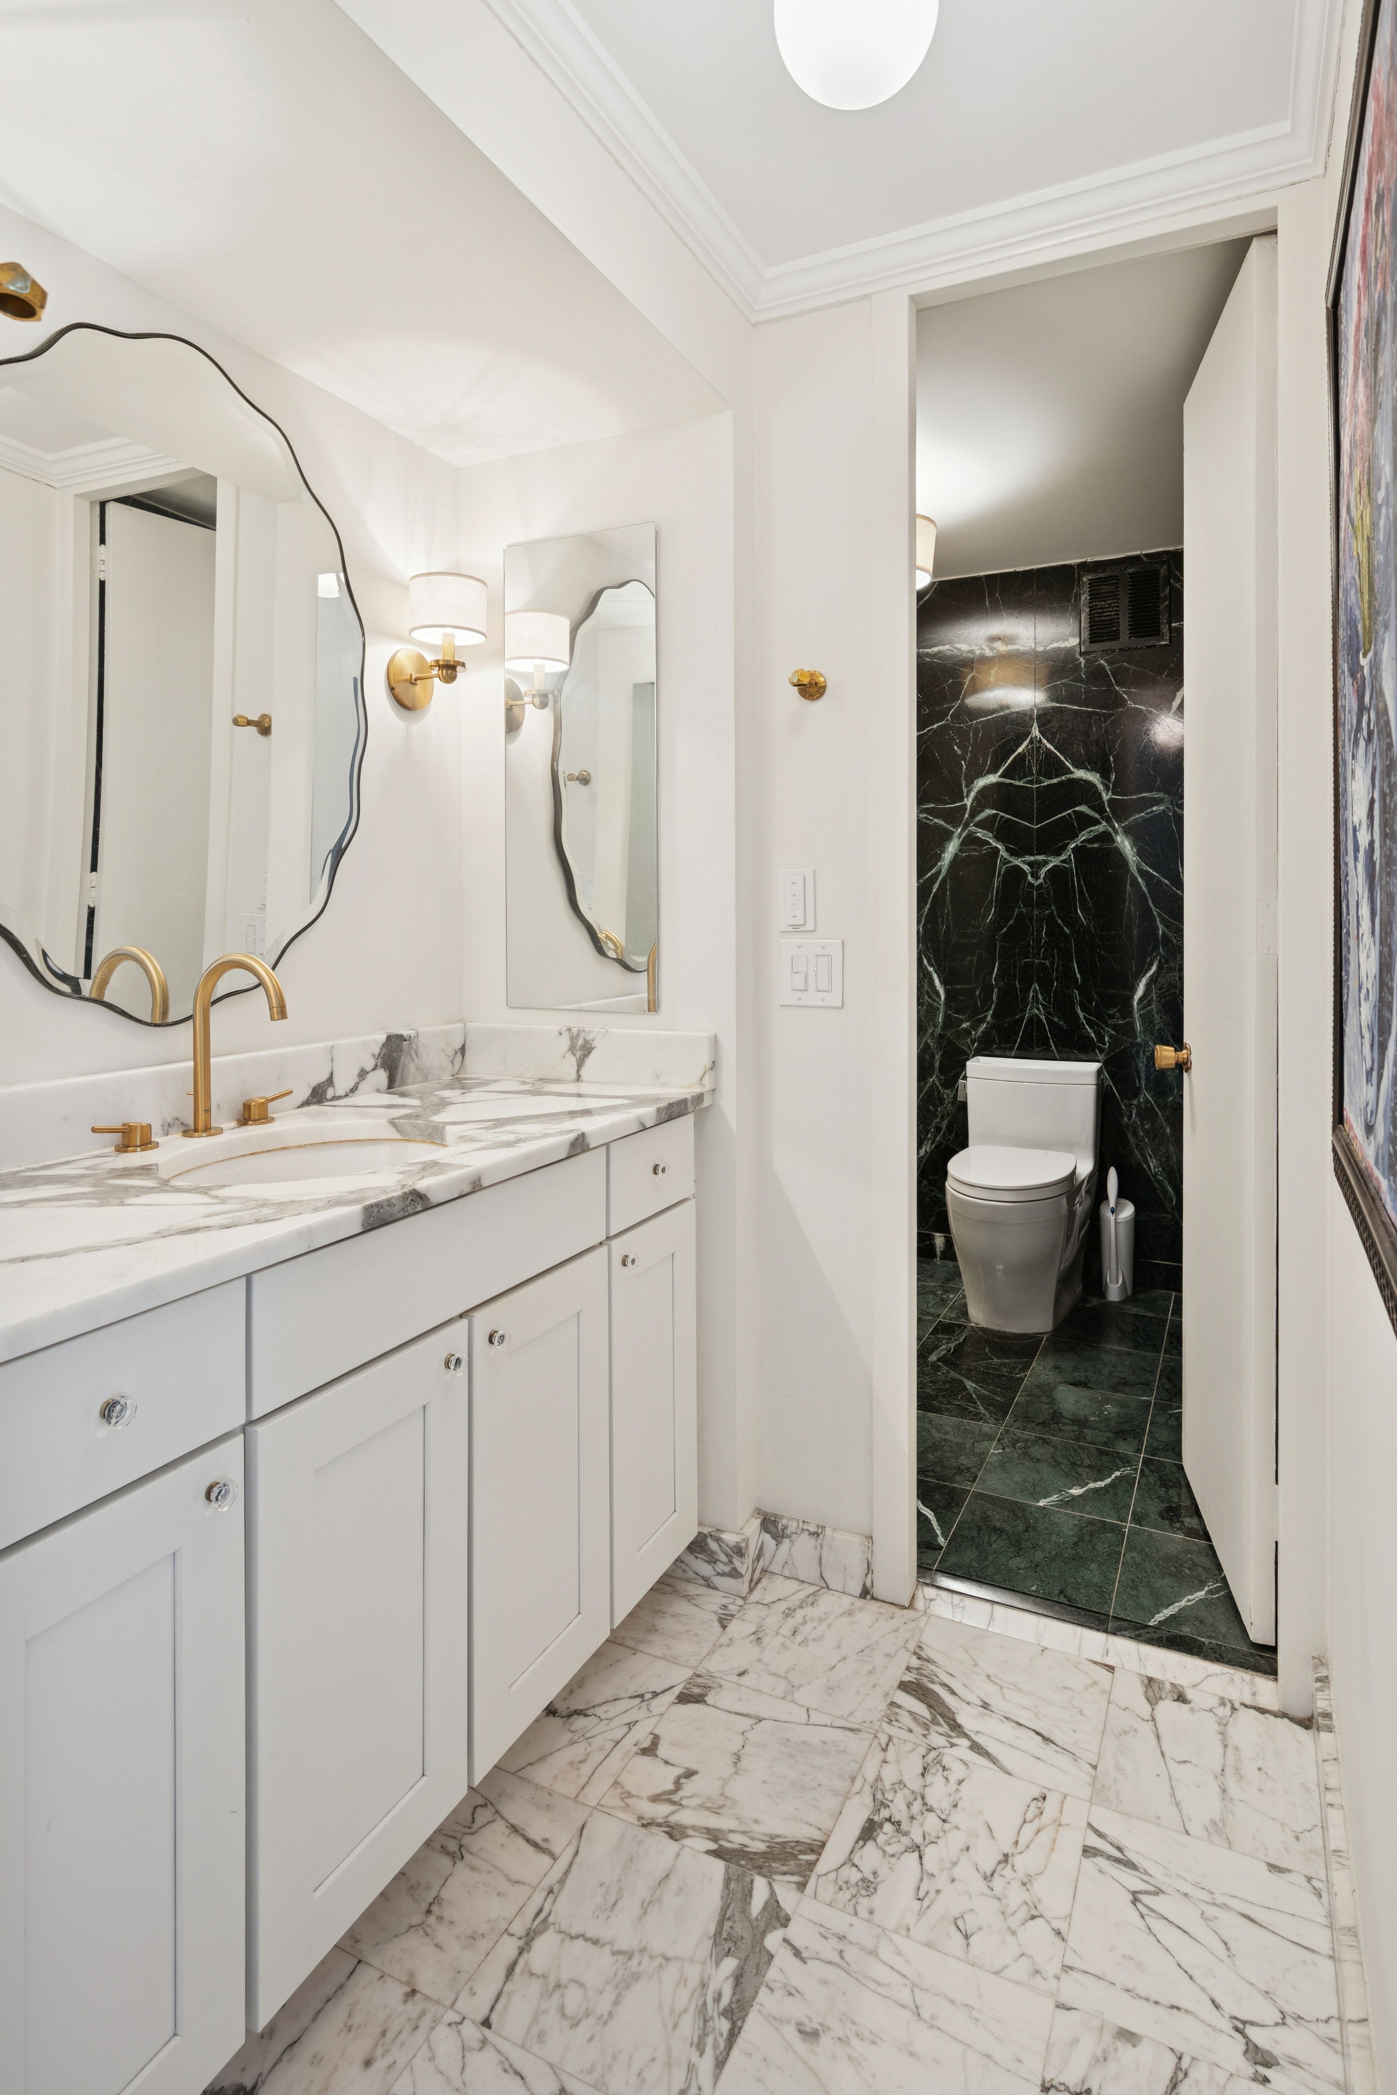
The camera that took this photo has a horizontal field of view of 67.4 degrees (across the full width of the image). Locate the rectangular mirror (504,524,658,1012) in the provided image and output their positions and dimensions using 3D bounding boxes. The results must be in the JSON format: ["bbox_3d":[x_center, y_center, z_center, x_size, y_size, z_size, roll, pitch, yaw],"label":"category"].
[{"bbox_3d":[-0.235,-0.539,2.053,0.355,0.930,0.015,2,5,27],"label":"rectangular mirror"}]

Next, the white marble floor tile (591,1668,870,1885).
[{"bbox_3d":[0.064,1.053,1.522,0.305,0.012,0.305,3,7,27],"label":"white marble floor tile"}]

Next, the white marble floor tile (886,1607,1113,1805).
[{"bbox_3d":[0.477,1.036,1.654,0.305,0.012,0.305,3,7,27],"label":"white marble floor tile"}]

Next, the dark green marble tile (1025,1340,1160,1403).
[{"bbox_3d":[1.068,0.867,2.823,0.309,0.010,0.305,3,7,27],"label":"dark green marble tile"}]

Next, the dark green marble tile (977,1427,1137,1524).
[{"bbox_3d":[0.785,0.929,2.274,0.305,0.010,0.308,3,7,27],"label":"dark green marble tile"}]

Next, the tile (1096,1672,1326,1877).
[{"bbox_3d":[0.737,1.040,1.518,0.280,0.010,0.288,3,7,27],"label":"tile"}]

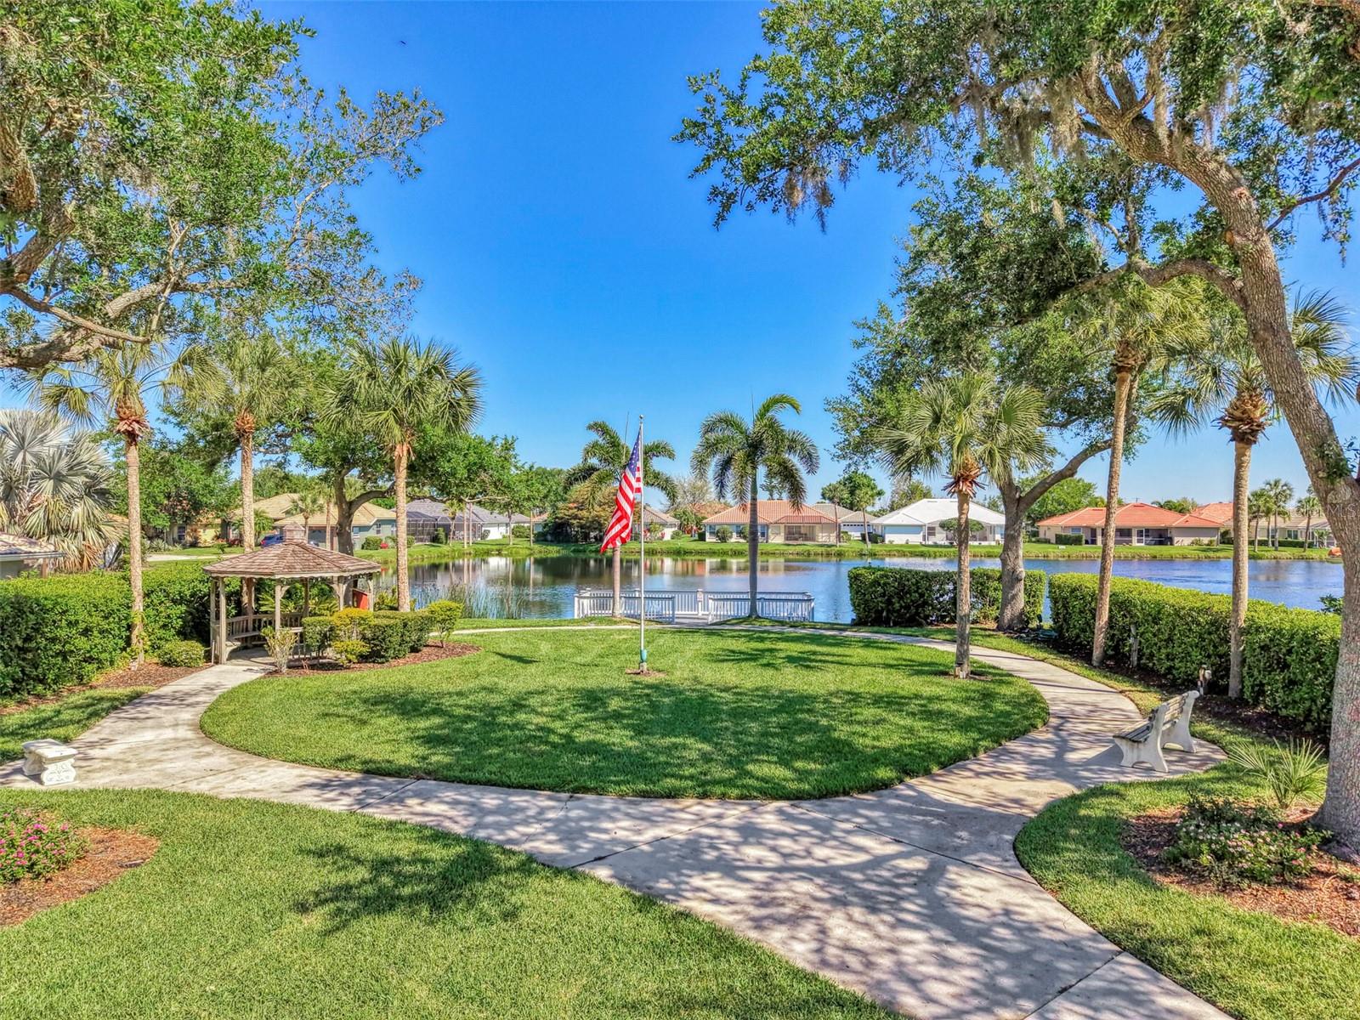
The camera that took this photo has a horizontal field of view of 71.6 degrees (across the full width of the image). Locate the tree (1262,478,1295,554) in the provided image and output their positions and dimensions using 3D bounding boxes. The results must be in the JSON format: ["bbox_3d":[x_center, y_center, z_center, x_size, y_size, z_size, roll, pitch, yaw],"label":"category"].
[{"bbox_3d":[58.362,0.518,92.000,3.210,7.150,3.210,0,0,0],"label":"tree"}]

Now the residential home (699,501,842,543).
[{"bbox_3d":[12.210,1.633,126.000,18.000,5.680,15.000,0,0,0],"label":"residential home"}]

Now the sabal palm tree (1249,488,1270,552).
[{"bbox_3d":[63.193,1.103,103.000,2.600,7.000,2.600,0,0,0],"label":"sabal palm tree"}]

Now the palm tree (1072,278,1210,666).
[{"bbox_3d":[10.941,-0.896,22.400,3.400,9.200,3.400,0,0,0],"label":"palm tree"}]

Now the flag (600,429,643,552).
[{"bbox_3d":[-1.338,-0.422,21.400,0.970,2.800,0.400,0,0,0],"label":"flag"}]

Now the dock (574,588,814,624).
[{"bbox_3d":[0.467,3.289,31.900,7.900,1.000,2.700,0,0,7],"label":"dock"}]

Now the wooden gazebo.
[{"bbox_3d":[-9.880,2.049,23.988,4.350,3.400,4.350,0,0,24],"label":"wooden gazebo"}]

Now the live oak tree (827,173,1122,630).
[{"bbox_3d":[9.482,-3.465,30.000,9.800,14.400,9.600,0,0,0],"label":"live oak tree"}]

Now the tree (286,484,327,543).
[{"bbox_3d":[-29.704,0.592,75.000,3.380,5.150,3.380,0,0,0],"label":"tree"}]

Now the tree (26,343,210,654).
[{"bbox_3d":[-13.709,-0.246,23.000,4.500,7.800,4.400,0,0,0],"label":"tree"}]

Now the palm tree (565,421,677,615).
[{"bbox_3d":[-1.934,0.281,31.200,3.690,6.430,3.800,0,0,0],"label":"palm tree"}]

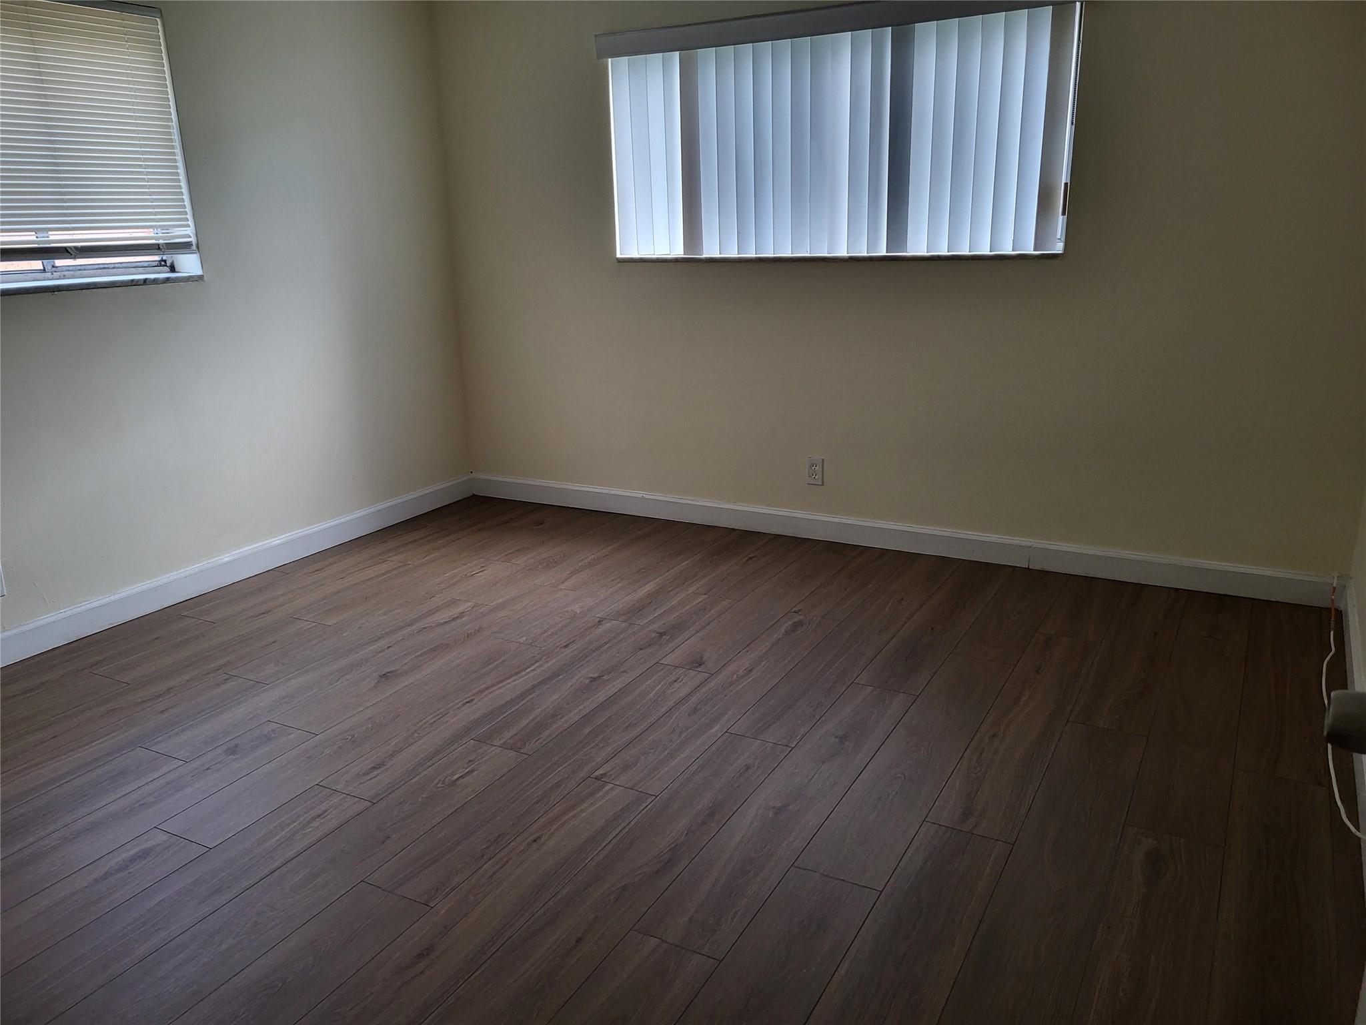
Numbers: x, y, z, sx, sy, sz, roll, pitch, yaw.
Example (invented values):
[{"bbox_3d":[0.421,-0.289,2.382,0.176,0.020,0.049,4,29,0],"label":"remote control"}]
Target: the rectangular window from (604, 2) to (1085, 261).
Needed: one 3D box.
[{"bbox_3d":[0.505,-1.446,3.967,1.930,0.907,0.120,7,18,29],"label":"rectangular window"}]

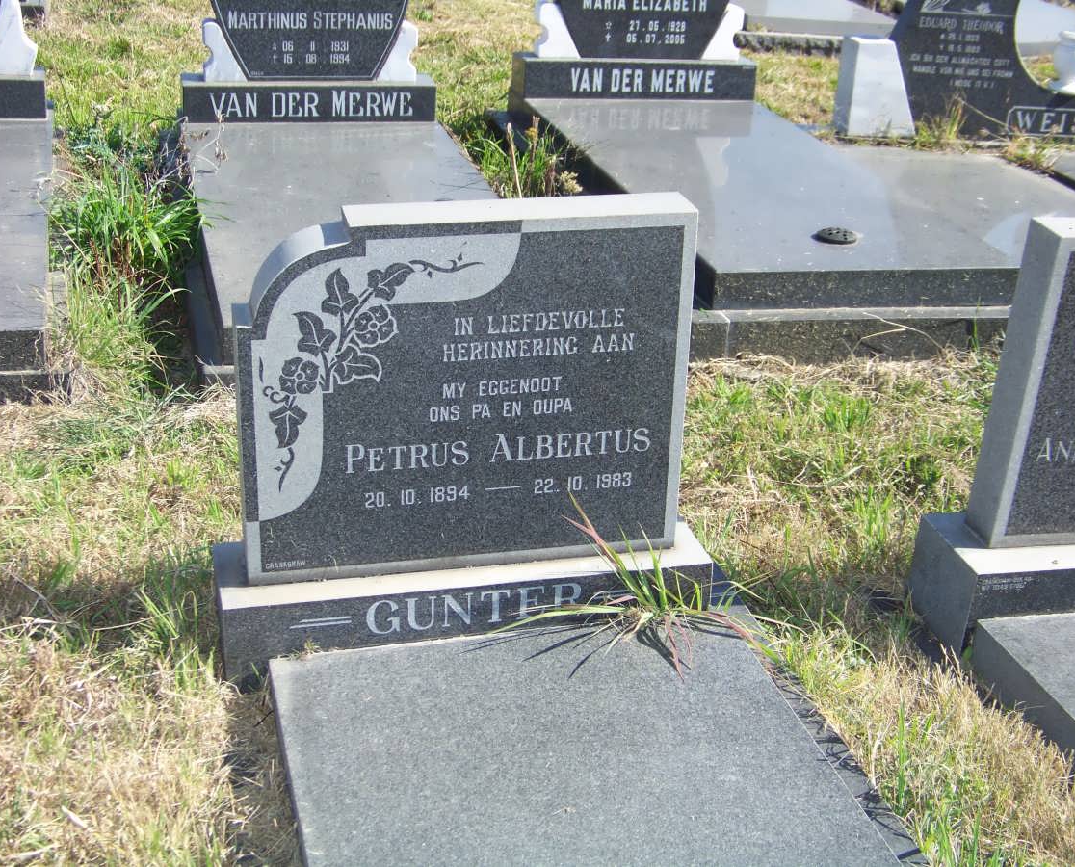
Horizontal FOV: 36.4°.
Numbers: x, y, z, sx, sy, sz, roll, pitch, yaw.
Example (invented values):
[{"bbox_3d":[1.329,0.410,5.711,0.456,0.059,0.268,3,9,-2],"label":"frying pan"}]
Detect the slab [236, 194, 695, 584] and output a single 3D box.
[{"bbox_3d":[-0.127,-0.076,2.832,0.770,0.637,0.114,-4,25,-13],"label":"slab"}]

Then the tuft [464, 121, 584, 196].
[{"bbox_3d":[-0.046,-0.886,5.389,0.354,0.293,0.346,-4,25,-13],"label":"tuft"}]

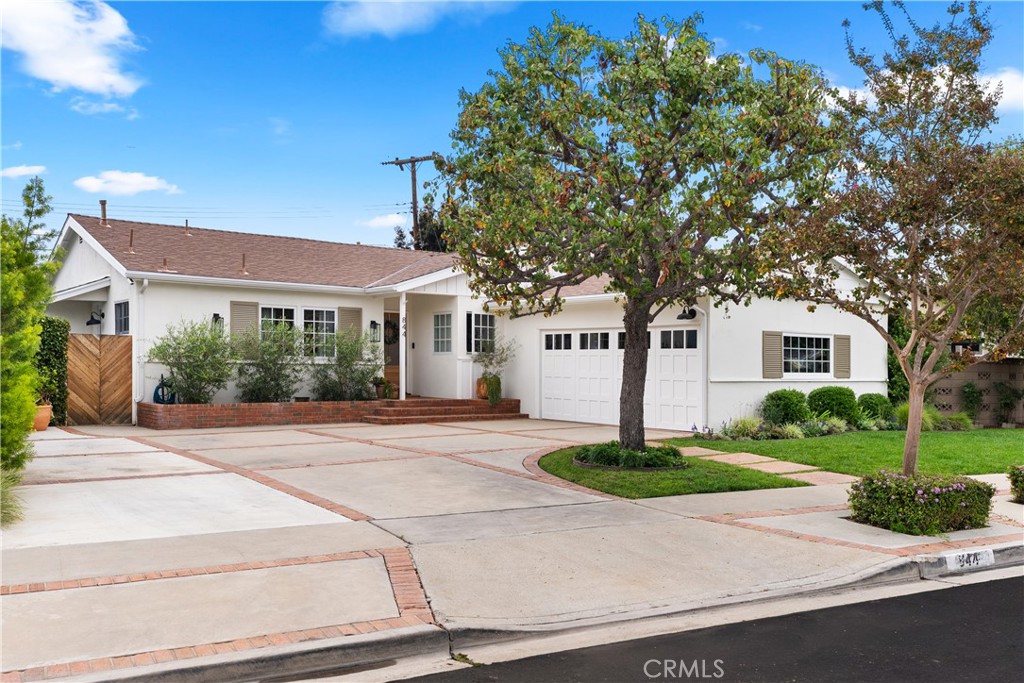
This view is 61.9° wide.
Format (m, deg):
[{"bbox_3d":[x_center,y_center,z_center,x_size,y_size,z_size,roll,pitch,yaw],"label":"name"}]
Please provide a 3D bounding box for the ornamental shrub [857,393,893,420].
[{"bbox_3d":[8.241,1.534,19.400,0.780,0.740,0.760,1,-1,-37],"label":"ornamental shrub"}]

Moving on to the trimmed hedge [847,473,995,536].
[{"bbox_3d":[3.877,1.528,8.100,1.000,0.420,0.880,1,-1,-26],"label":"trimmed hedge"}]

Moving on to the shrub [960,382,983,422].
[{"bbox_3d":[11.415,1.540,21.200,0.520,1.030,0.480,1,-1,-37],"label":"shrub"}]

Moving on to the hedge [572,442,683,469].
[{"bbox_3d":[1.652,1.594,11.900,1.500,0.270,1.450,0,-1,0],"label":"hedge"}]

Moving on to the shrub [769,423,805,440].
[{"bbox_3d":[5.211,1.703,16.200,0.640,0.320,0.600,1,-1,-37],"label":"shrub"}]

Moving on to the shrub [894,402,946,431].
[{"bbox_3d":[9.526,1.749,19.900,1.080,0.640,0.950,1,-1,-37],"label":"shrub"}]

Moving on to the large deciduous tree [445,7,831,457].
[{"bbox_3d":[1.723,-1.476,12.000,5.400,6.200,5.300,1,-1,-37],"label":"large deciduous tree"}]

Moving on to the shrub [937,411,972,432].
[{"bbox_3d":[10.474,1.887,20.200,0.780,0.470,0.700,1,-1,-37],"label":"shrub"}]

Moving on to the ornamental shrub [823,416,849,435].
[{"bbox_3d":[6.710,1.742,17.700,0.500,0.360,0.480,1,-1,-37],"label":"ornamental shrub"}]

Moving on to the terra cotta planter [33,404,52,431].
[{"bbox_3d":[-8.435,1.380,15.300,0.380,0.460,0.380,1,-1,-37],"label":"terra cotta planter"}]

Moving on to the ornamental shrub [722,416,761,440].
[{"bbox_3d":[4.430,1.657,16.400,0.720,0.410,0.650,1,-1,-37],"label":"ornamental shrub"}]

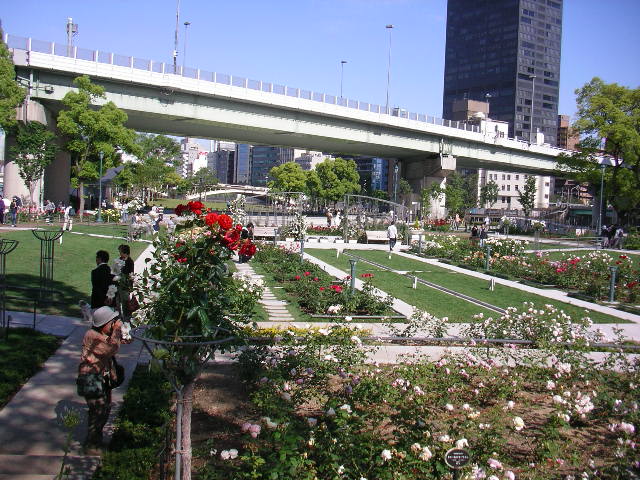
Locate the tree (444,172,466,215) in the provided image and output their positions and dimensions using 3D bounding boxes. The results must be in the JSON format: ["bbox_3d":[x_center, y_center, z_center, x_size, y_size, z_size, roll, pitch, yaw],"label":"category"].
[{"bbox_3d":[16.638,-5.096,84.000,2.800,6.400,2.800,2,3,0],"label":"tree"}]

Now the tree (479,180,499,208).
[{"bbox_3d":[22.930,-4.945,93.163,2.700,6.300,2.700,2,3,0],"label":"tree"}]

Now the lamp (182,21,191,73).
[{"bbox_3d":[-16.779,-22.203,86.267,0.400,10.300,1.200,-1,4,-43],"label":"lamp"}]

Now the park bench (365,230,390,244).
[{"bbox_3d":[3.767,-0.140,45.022,1.650,0.840,0.600,2,3,-7],"label":"park bench"}]

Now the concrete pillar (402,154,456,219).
[{"bbox_3d":[15.730,-7.029,100.091,2.600,10.000,13.000,1,3,-16],"label":"concrete pillar"}]

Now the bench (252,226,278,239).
[{"bbox_3d":[-3.567,-0.423,45.022,1.650,0.840,0.600,2,3,-7],"label":"bench"}]

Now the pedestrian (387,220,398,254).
[{"bbox_3d":[4.103,-0.224,39.044,0.500,1.700,0.360,2,3,-6],"label":"pedestrian"}]

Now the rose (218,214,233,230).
[{"bbox_3d":[-0.718,-0.133,5.200,0.115,0.115,0.100,2,3,0],"label":"rose"}]

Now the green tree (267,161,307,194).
[{"bbox_3d":[-5.036,-8.135,106.000,6.200,8.300,6.200,2,3,0],"label":"green tree"}]

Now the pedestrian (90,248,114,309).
[{"bbox_3d":[-3.987,1.045,12.544,0.500,1.710,0.320,1,3,-23],"label":"pedestrian"}]

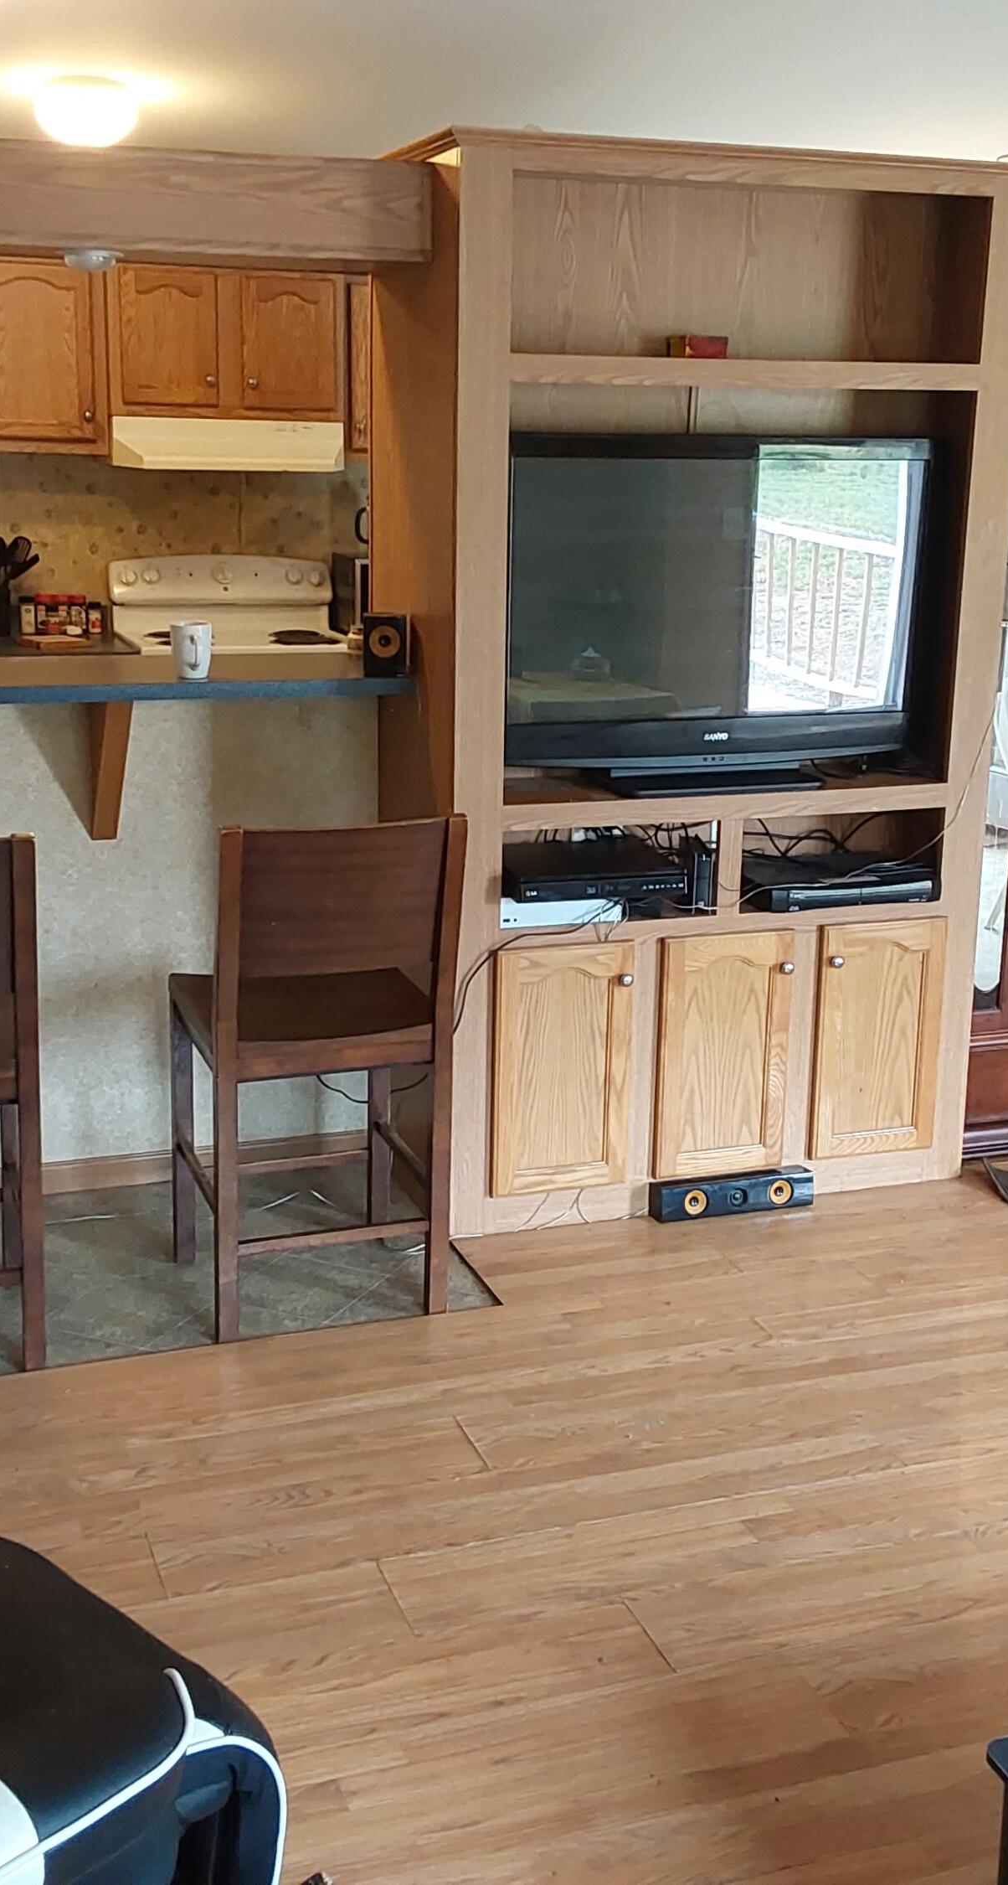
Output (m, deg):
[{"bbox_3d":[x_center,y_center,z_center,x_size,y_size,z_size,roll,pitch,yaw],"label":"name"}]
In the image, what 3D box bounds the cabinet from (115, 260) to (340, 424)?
[{"bbox_3d":[-0.937,-1.976,6.724,0.768,0.480,0.320,-4,15,-19],"label":"cabinet"}]

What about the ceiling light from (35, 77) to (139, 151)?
[{"bbox_3d":[-1.082,-2.137,5.269,0.275,0.139,0.275,-4,15,-19],"label":"ceiling light"}]

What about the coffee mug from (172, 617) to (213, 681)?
[{"bbox_3d":[-0.609,-0.568,3.979,0.080,0.104,0.112,-2,14,-13],"label":"coffee mug"}]

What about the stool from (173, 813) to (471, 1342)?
[{"bbox_3d":[-0.358,0.212,3.814,0.455,0.965,0.480,-4,15,-19],"label":"stool"}]

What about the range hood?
[{"bbox_3d":[-0.919,-1.649,6.728,0.768,0.155,0.470,-4,15,-19],"label":"range hood"}]

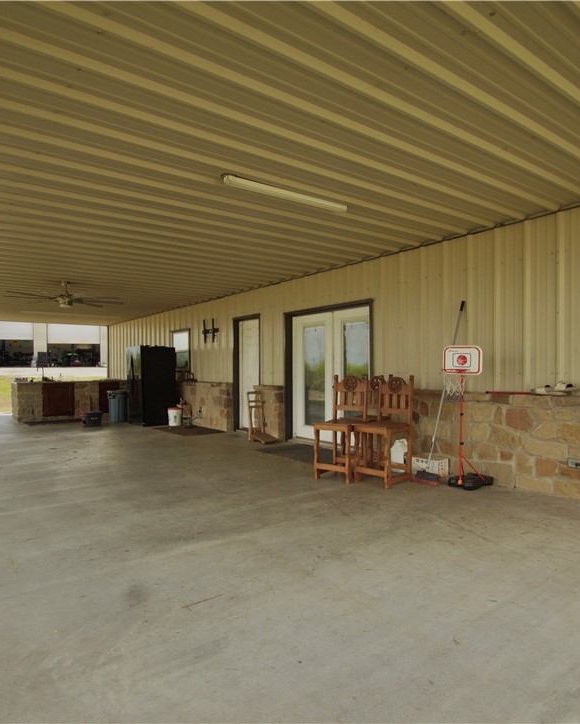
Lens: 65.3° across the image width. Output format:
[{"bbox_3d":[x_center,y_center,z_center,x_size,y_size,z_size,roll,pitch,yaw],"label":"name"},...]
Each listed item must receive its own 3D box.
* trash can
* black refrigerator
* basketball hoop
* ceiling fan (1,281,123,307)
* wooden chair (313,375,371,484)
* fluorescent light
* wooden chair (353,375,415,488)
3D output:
[{"bbox_3d":[-4.084,1.062,10.807,0.530,0.710,0.530,0,-1,-38],"label":"trash can"},{"bbox_3d":[-3.156,0.540,10.401,0.760,1.728,0.900,0,-1,-38],"label":"black refrigerator"},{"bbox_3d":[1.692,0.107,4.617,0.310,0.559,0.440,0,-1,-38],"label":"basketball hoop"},{"bbox_3d":[-3.753,-1.134,7.548,1.800,0.450,1.800,0,0,-38],"label":"ceiling fan"},{"bbox_3d":[0.593,0.735,5.153,0.440,1.140,0.500,-1,0,33],"label":"wooden chair"},{"bbox_3d":[0.006,-1.425,3.874,1.220,0.055,0.090,0,0,-34],"label":"fluorescent light"},{"bbox_3d":[1.020,0.729,4.908,0.440,1.140,0.500,-1,0,44],"label":"wooden chair"}]

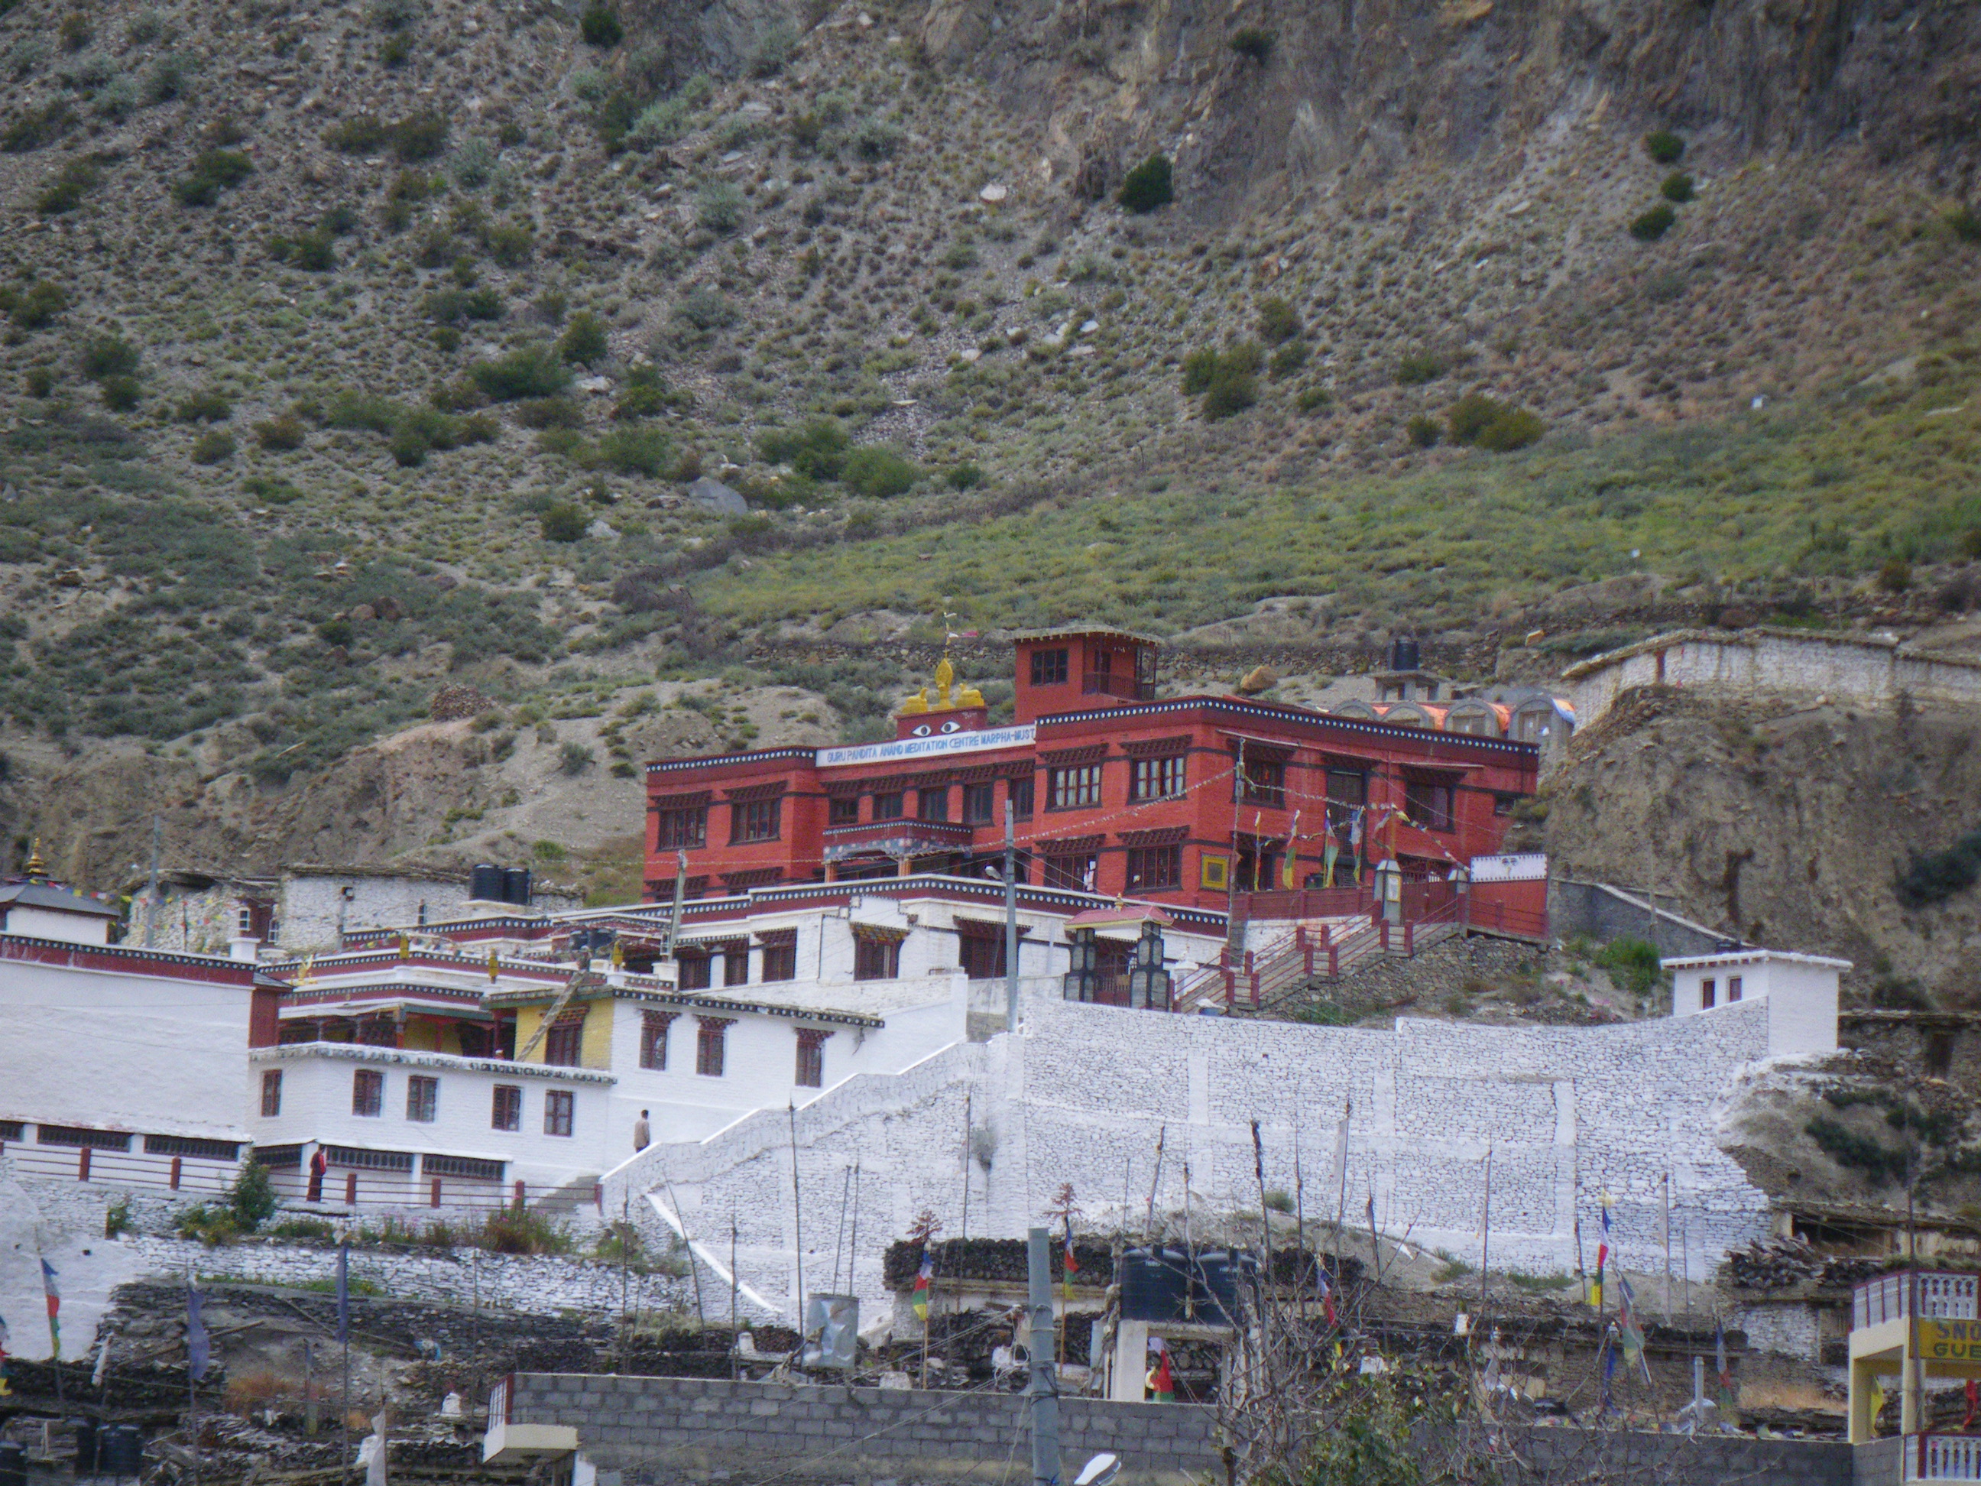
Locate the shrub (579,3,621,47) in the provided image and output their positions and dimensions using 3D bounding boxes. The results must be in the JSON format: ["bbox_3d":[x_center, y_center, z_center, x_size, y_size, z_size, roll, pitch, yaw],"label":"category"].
[{"bbox_3d":[-18.925,-34.739,388.000,2.099,1.940,1.889,2,-7,0],"label":"shrub"}]

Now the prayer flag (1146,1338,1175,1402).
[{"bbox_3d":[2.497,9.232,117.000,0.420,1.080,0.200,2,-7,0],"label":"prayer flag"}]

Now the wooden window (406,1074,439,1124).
[{"bbox_3d":[-16.896,10.574,238.000,1.000,1.310,0.120,-4,-10,38],"label":"wooden window"}]

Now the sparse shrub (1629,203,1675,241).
[{"bbox_3d":[33.693,-26.521,408.000,2.293,1.740,2.010,1,-8,5],"label":"sparse shrub"}]

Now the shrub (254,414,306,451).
[{"bbox_3d":[-30.323,-13.279,342.000,2.137,1.398,1.853,1,-7,0],"label":"shrub"}]

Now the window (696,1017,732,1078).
[{"bbox_3d":[-7.847,8.639,227.584,0.300,1.570,1.135,-5,-10,43],"label":"window"}]

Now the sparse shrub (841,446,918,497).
[{"bbox_3d":[-5.041,-12.374,365.000,3.420,2.076,2.997,2,-8,-1],"label":"sparse shrub"}]

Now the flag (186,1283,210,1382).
[{"bbox_3d":[-15.033,11.172,152.000,0.418,1.842,0.150,2,-8,-5],"label":"flag"}]

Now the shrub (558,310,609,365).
[{"bbox_3d":[-17.883,-17.815,352.000,2.244,2.210,2.019,2,-7,0],"label":"shrub"}]

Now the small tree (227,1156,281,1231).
[{"bbox_3d":[-21.516,13.199,234.000,1.447,2.082,1.342,2,-8,-5],"label":"small tree"}]

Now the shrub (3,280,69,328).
[{"bbox_3d":[-43.264,-19.844,363.000,2.789,2.000,2.444,3,-8,-7],"label":"shrub"}]

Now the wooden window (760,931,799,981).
[{"bbox_3d":[-7.014,7.117,266.000,0.220,1.562,1.500,8,-10,-43],"label":"wooden window"}]

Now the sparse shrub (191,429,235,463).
[{"bbox_3d":[-32.970,-12.577,340.000,1.867,1.329,1.619,1,-7,0],"label":"sparse shrub"}]

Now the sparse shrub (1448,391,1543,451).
[{"bbox_3d":[21.822,-13.902,346.000,4.061,2.398,3.522,1,-7,0],"label":"sparse shrub"}]

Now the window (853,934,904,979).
[{"bbox_3d":[-3.375,6.518,241.000,1.635,1.420,0.250,7,-9,-37],"label":"window"}]

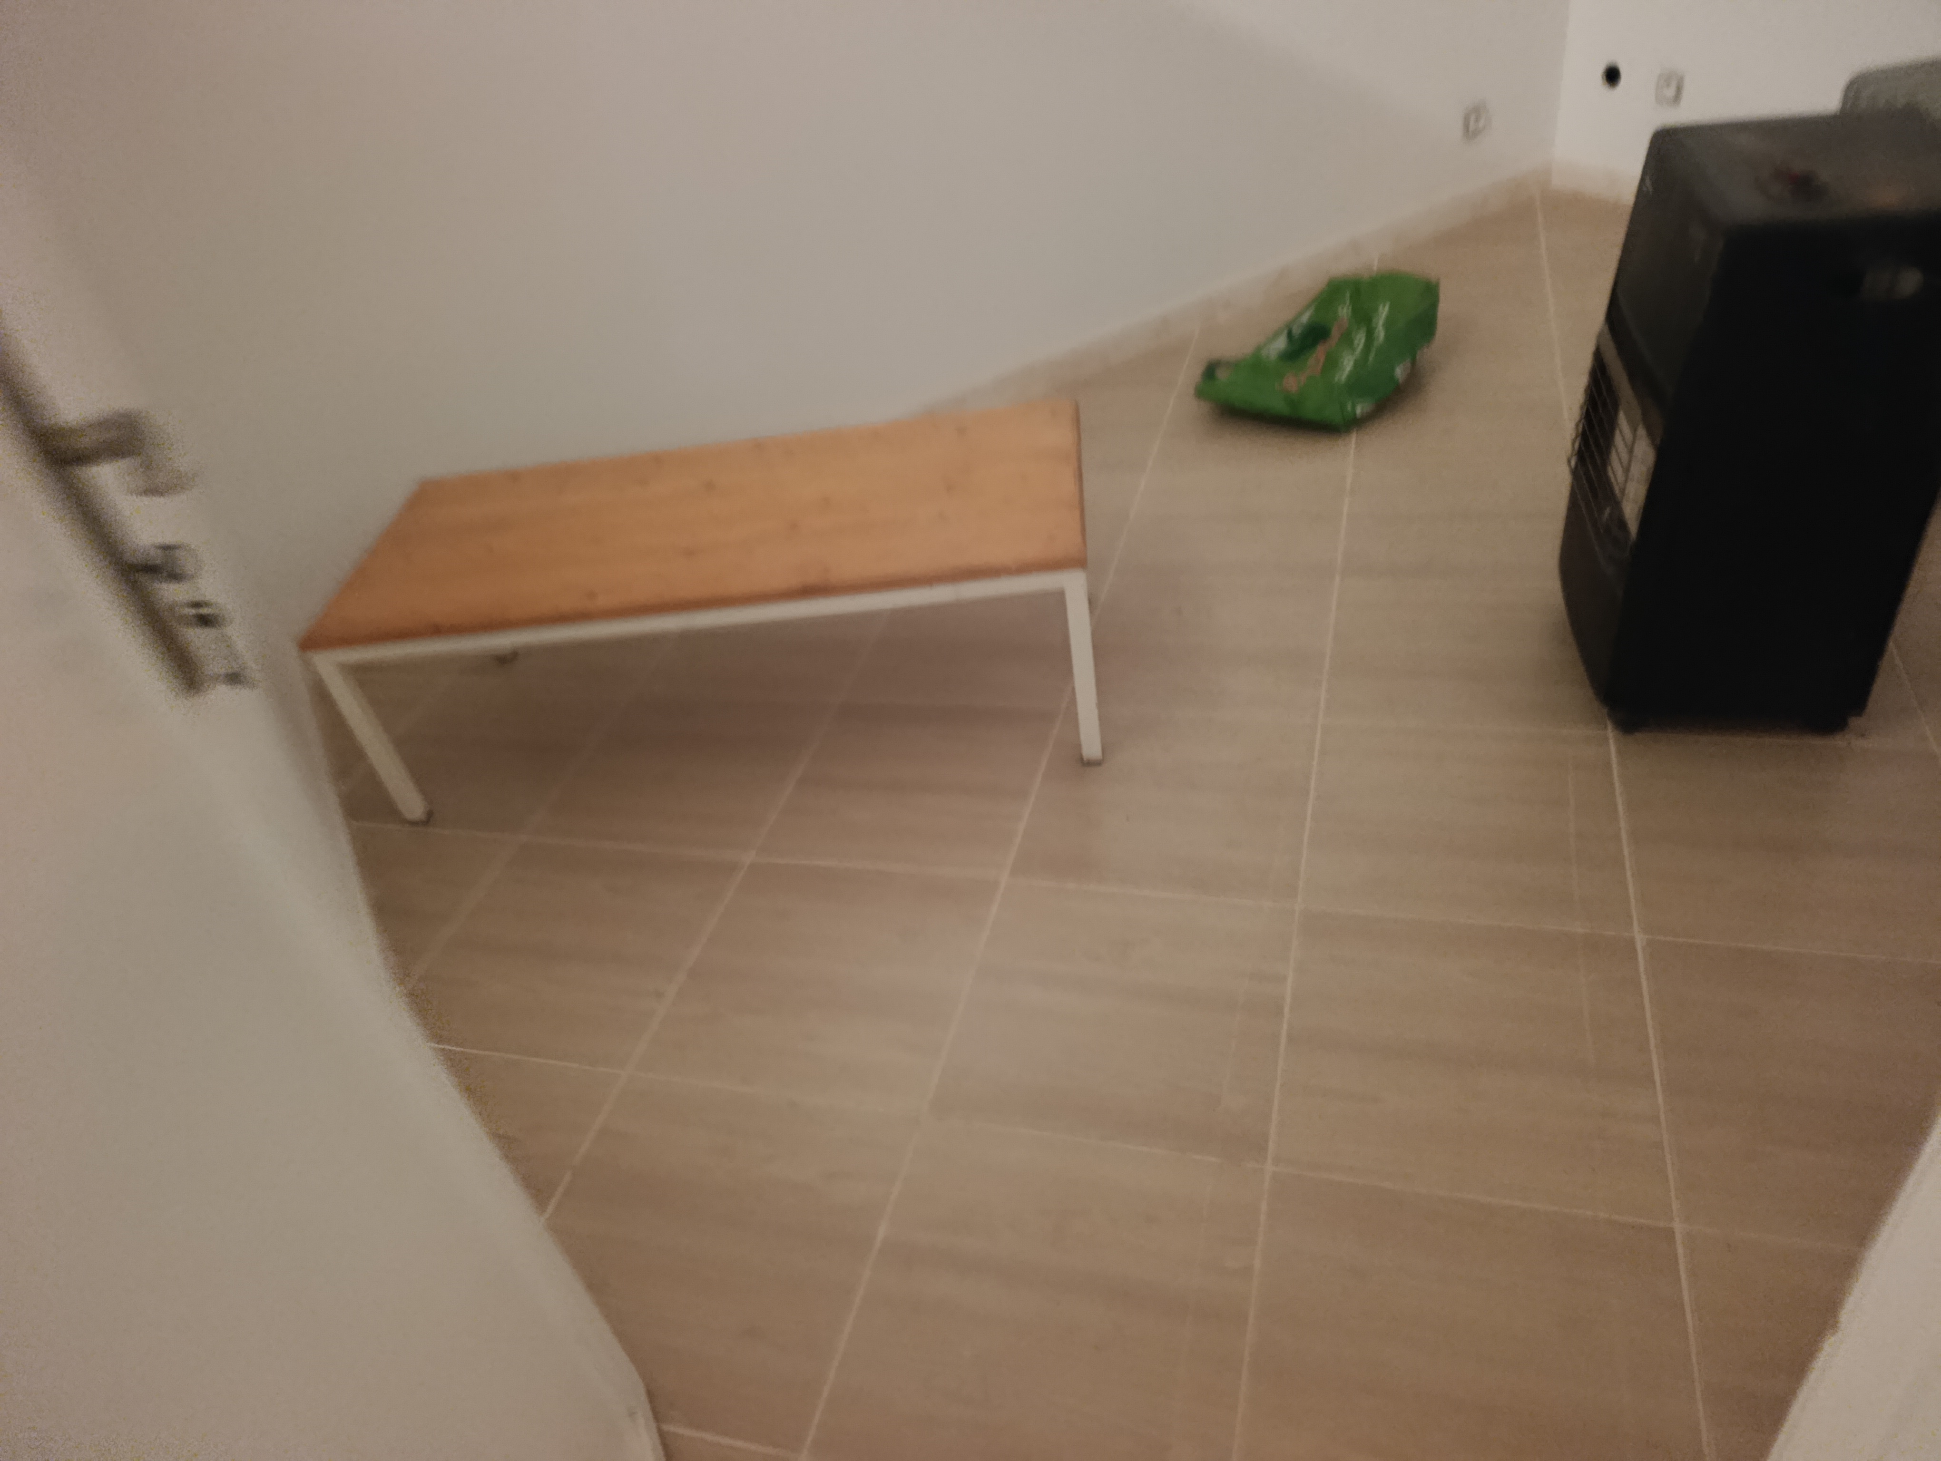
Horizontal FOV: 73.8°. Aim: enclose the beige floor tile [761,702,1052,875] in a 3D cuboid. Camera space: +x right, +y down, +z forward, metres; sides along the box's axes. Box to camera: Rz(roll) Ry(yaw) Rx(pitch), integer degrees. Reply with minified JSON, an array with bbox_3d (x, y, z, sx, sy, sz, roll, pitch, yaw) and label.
[{"bbox_3d":[-0.094,0.091,2.199,0.435,0.015,0.429,3,40,18],"label":"beige floor tile"}]

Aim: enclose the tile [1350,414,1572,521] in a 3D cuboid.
[{"bbox_3d":[1.025,-0.553,2.712,0.435,0.015,0.429,3,40,18],"label":"tile"}]

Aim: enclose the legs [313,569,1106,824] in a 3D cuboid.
[{"bbox_3d":[-0.410,-0.199,2.322,1.254,0.384,0.502,-5,38,9],"label":"legs"}]

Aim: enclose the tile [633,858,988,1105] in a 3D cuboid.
[{"bbox_3d":[-0.209,0.359,1.891,0.435,0.015,0.429,3,40,18],"label":"tile"}]

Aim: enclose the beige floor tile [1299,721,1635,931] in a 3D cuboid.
[{"bbox_3d":[0.731,0.133,1.927,0.435,0.015,0.429,3,40,18],"label":"beige floor tile"}]

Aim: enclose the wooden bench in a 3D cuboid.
[{"bbox_3d":[-0.413,-0.209,2.314,1.272,0.411,0.515,-5,38,9],"label":"wooden bench"}]

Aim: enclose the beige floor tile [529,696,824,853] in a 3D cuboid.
[{"bbox_3d":[-0.507,0.070,2.335,0.435,0.015,0.429,3,40,18],"label":"beige floor tile"}]

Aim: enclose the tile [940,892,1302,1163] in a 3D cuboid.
[{"bbox_3d":[0.204,0.380,1.755,0.435,0.015,0.429,3,40,18],"label":"tile"}]

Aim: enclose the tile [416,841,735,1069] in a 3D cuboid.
[{"bbox_3d":[-0.622,0.338,2.027,0.435,0.015,0.429,3,40,18],"label":"tile"}]

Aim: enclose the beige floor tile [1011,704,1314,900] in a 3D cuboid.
[{"bbox_3d":[0.319,0.112,2.063,0.435,0.015,0.429,3,40,18],"label":"beige floor tile"}]

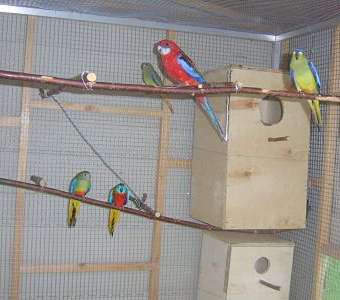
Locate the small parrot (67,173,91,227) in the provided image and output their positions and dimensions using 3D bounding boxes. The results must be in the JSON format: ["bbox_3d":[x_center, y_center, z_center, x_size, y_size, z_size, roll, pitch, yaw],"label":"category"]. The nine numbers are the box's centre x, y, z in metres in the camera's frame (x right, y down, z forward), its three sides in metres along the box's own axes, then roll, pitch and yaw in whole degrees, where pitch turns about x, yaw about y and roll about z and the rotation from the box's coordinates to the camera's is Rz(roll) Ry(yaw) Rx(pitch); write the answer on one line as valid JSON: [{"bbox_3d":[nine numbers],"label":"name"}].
[{"bbox_3d":[-0.250,0.136,1.205,0.062,0.162,0.125,3,0,-25],"label":"small parrot"}]

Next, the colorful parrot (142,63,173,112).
[{"bbox_3d":[-0.036,-0.180,1.275,0.056,0.136,0.145,2,0,42],"label":"colorful parrot"}]

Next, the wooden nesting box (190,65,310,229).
[{"bbox_3d":[0.244,-0.003,1.375,0.262,0.453,0.260,2,-1,-19],"label":"wooden nesting box"}]

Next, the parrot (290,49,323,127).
[{"bbox_3d":[0.338,-0.148,1.070,0.068,0.180,0.130,3,0,27],"label":"parrot"}]

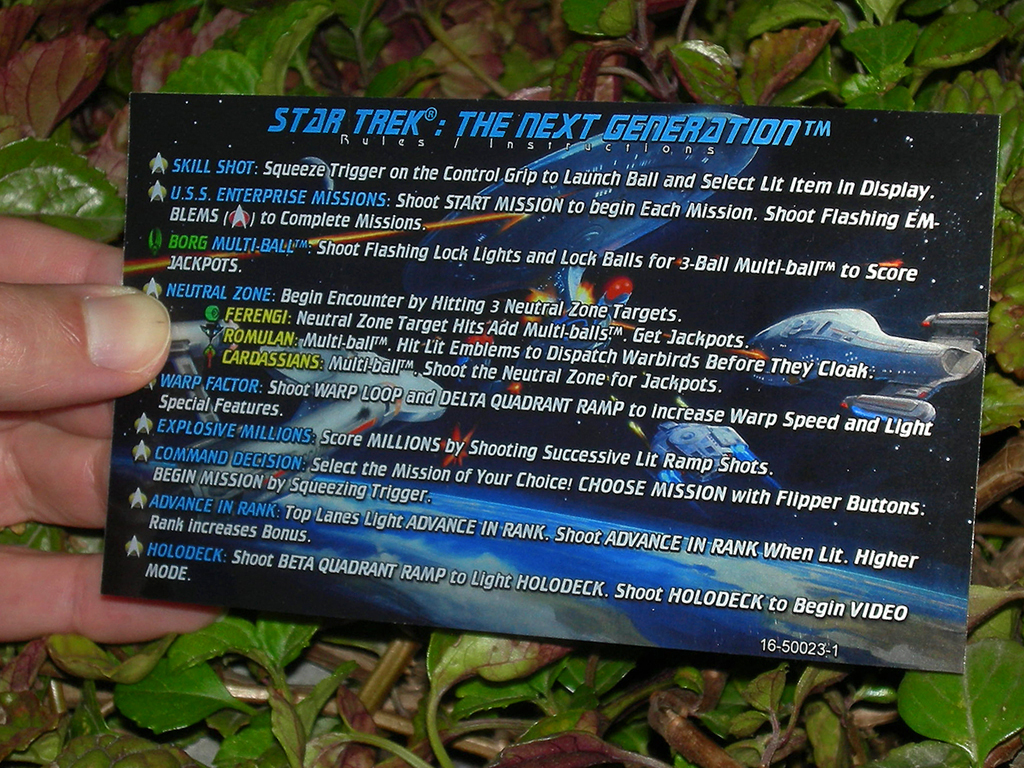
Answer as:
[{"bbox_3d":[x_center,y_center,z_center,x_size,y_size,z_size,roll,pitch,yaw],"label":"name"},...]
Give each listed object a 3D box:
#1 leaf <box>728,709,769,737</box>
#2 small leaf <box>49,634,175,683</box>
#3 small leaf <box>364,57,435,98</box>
[{"bbox_3d":[0.038,0.054,0.460,0.006,0.003,0.005,-14,47,-14],"label":"leaf"},{"bbox_3d":[-0.075,0.051,0.532,0.022,0.008,0.011,-2,37,0],"label":"small leaf"},{"bbox_3d":[-0.020,-0.053,0.508,0.013,0.005,0.008,0,52,0],"label":"small leaf"}]

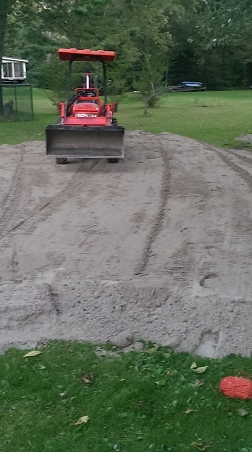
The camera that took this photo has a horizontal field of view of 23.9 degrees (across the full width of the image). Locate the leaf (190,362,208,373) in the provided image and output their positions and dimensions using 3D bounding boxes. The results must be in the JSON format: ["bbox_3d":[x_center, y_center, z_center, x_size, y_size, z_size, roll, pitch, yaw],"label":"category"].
[{"bbox_3d":[0.425,0.819,3.437,0.100,0.030,0.075,-4,14,-12],"label":"leaf"}]

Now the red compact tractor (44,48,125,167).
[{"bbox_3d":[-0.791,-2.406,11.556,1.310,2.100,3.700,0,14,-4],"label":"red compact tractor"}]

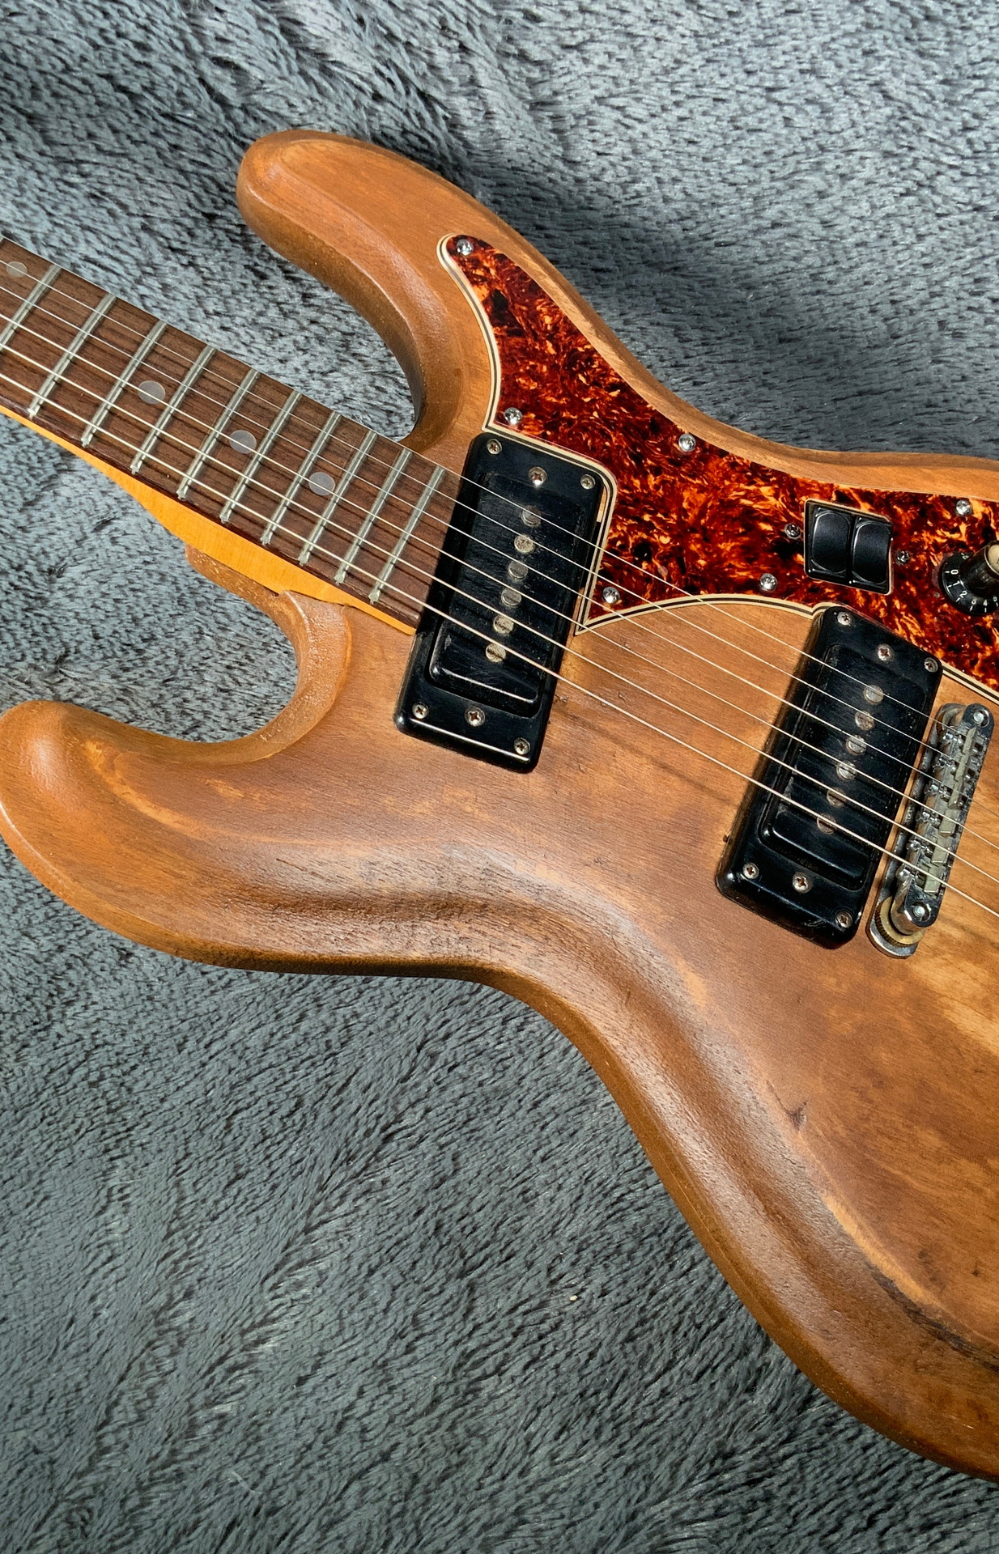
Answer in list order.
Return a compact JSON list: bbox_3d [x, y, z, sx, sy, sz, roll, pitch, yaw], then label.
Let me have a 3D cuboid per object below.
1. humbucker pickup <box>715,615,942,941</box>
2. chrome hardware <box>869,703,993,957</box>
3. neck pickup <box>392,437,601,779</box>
[{"bbox_3d":[0.108,-0.002,0.547,0.044,0.014,0.107,27,64,-5],"label":"humbucker pickup"},{"bbox_3d":[0.140,0.013,0.549,0.019,0.018,0.093,28,64,-5],"label":"chrome hardware"},{"bbox_3d":[0.003,-0.057,0.538,0.043,0.012,0.106,19,65,-9],"label":"neck pickup"}]

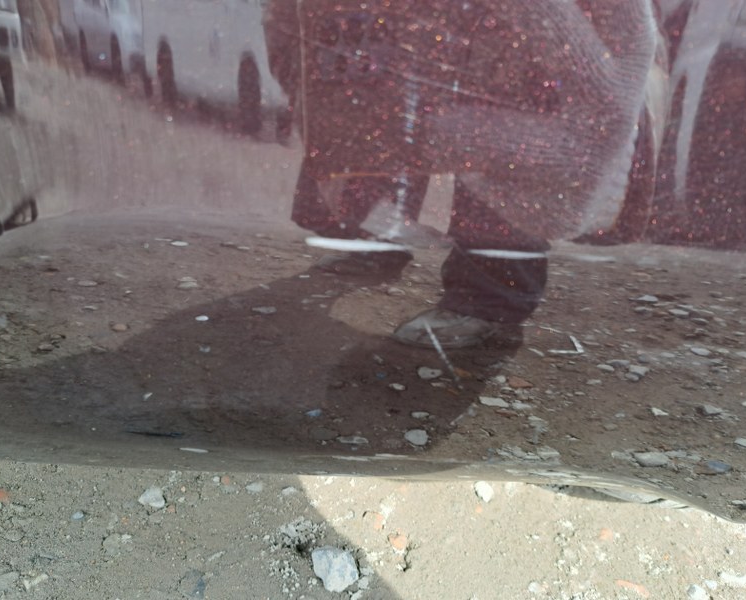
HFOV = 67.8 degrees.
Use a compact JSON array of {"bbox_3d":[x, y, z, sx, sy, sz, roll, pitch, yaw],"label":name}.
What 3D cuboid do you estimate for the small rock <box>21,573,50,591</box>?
[{"bbox_3d":[-0.388,0.324,0.638,0.027,0.011,0.016,-14,36,-21],"label":"small rock"}]

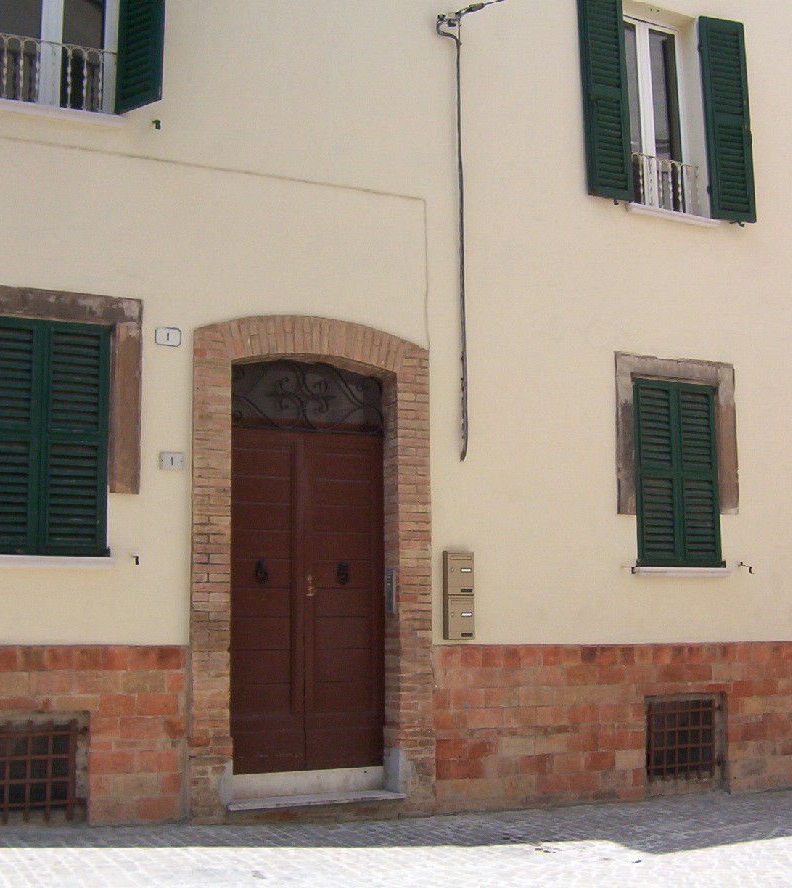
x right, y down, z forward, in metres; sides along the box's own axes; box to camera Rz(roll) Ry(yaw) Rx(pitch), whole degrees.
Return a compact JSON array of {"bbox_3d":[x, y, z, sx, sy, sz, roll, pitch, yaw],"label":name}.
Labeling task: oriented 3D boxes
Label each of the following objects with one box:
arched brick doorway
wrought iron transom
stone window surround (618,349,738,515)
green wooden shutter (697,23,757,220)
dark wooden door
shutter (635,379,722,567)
[{"bbox_3d":[-0.603,0.843,8.764,1.817,3.494,0.300,3,-8,-25],"label":"arched brick doorway"},{"bbox_3d":[-0.647,-0.347,9.009,1.263,0.536,0.050,3,-8,-25],"label":"wrought iron transom"},{"bbox_3d":[2.297,-0.058,10.186,1.224,1.292,0.150,3,-8,-25],"label":"stone window surround"},{"bbox_3d":[2.885,-2.826,10.710,0.425,1.814,0.050,1,-8,-14],"label":"green wooden shutter"},{"bbox_3d":[-0.669,1.111,8.891,1.263,2.430,0.070,3,-8,-25],"label":"dark wooden door"},{"bbox_3d":[2.342,0.246,10.166,0.858,1.524,0.050,3,-8,-25],"label":"shutter"}]

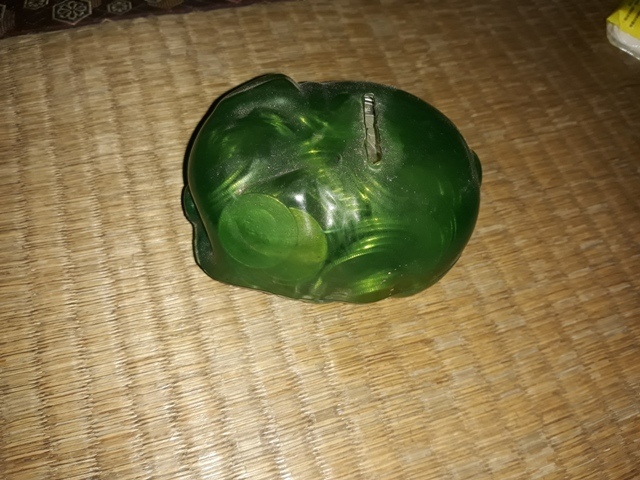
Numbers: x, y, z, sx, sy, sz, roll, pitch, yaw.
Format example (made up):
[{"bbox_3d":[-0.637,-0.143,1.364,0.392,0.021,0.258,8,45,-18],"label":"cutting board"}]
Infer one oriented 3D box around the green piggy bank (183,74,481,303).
[{"bbox_3d":[0.006,-0.019,0.198,0.117,0.079,0.086,-4,63,-8],"label":"green piggy bank"}]

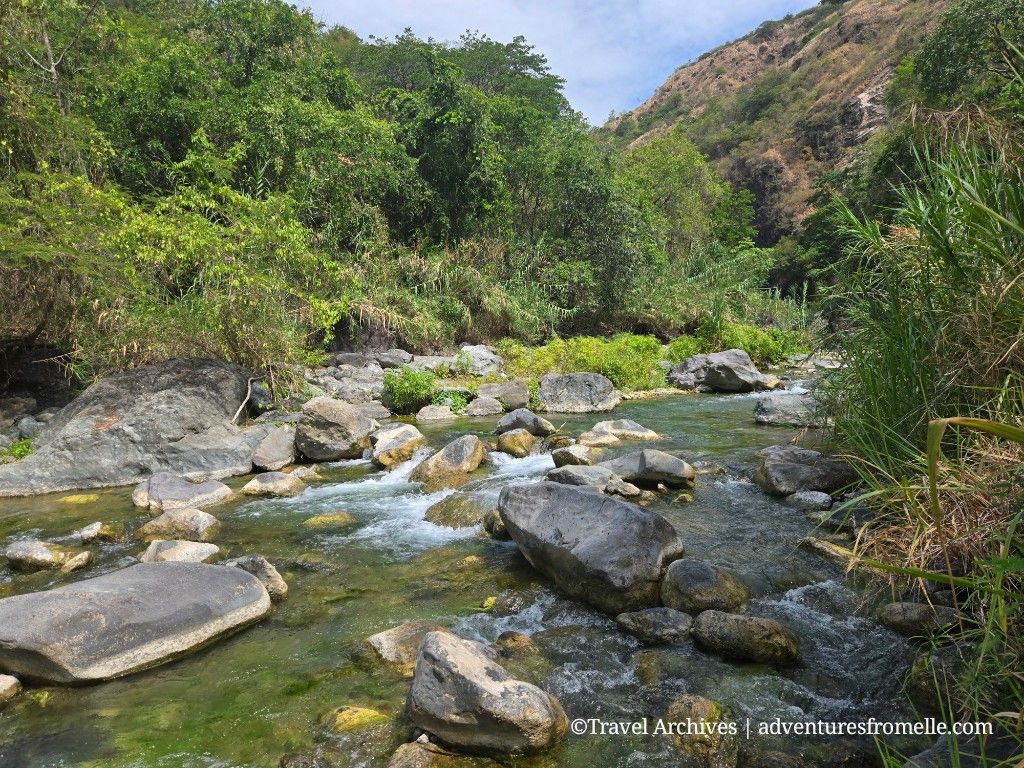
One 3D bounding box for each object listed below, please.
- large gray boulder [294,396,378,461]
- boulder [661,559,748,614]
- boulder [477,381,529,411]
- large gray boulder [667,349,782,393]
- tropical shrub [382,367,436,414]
[{"bbox_3d":[-2.210,0.556,8.600,0.984,0.781,0.836,1,5,15],"label":"large gray boulder"},{"bbox_3d":[1.333,1.415,4.732,0.585,0.351,0.489,1,5,15],"label":"boulder"},{"bbox_3d":[-0.178,0.233,12.792,0.975,0.590,0.728,0,4,0],"label":"boulder"},{"bbox_3d":[5.052,-0.319,16.300,2.677,1.053,1.740,1,5,10],"label":"large gray boulder"},{"bbox_3d":[-1.833,0.114,12.200,0.943,0.850,0.801,0,5,0],"label":"tropical shrub"}]

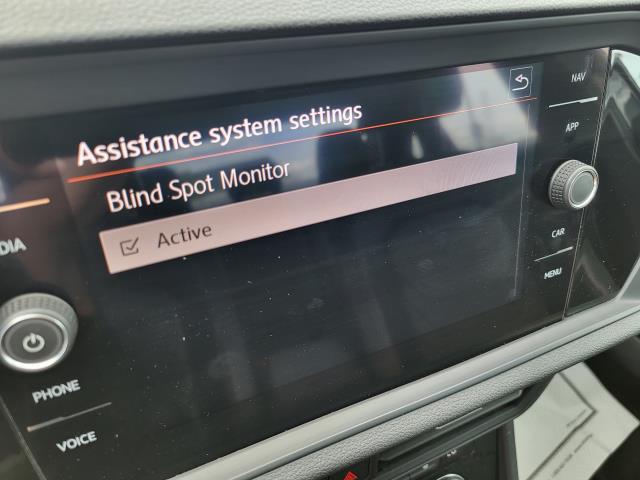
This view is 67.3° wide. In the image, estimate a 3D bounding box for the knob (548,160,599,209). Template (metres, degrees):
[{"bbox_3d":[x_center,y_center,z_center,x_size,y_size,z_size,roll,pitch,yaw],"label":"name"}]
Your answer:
[{"bbox_3d":[0.111,-0.024,0.210,0.022,0.022,0.009,-15,26,-21],"label":"knob"}]

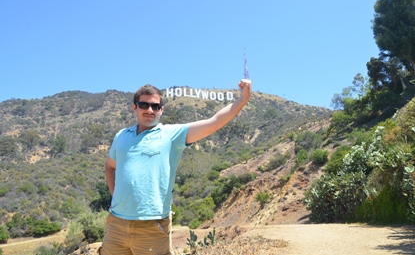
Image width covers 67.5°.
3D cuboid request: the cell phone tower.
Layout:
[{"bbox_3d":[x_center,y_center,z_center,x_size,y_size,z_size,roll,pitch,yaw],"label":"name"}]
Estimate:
[{"bbox_3d":[75.860,-112.065,595.000,10.000,86.000,10.000,-4,-5,8],"label":"cell phone tower"}]

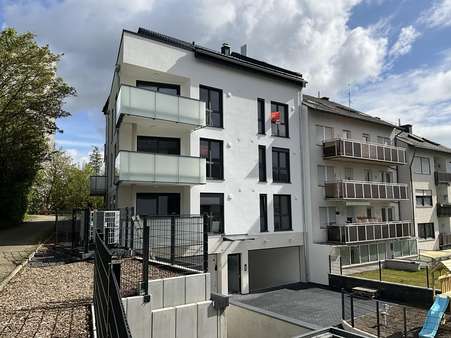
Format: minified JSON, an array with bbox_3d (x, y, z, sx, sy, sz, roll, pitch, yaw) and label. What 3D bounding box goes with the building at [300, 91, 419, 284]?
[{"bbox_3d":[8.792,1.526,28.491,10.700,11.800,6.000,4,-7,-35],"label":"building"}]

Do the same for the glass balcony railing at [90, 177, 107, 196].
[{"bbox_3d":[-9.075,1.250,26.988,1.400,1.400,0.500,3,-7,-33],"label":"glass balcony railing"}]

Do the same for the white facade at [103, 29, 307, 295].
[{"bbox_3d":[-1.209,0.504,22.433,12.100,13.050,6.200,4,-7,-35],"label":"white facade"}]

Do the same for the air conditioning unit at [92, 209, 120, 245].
[{"bbox_3d":[-4.525,2.253,14.547,0.850,1.300,0.500,5,-8,-42],"label":"air conditioning unit"}]

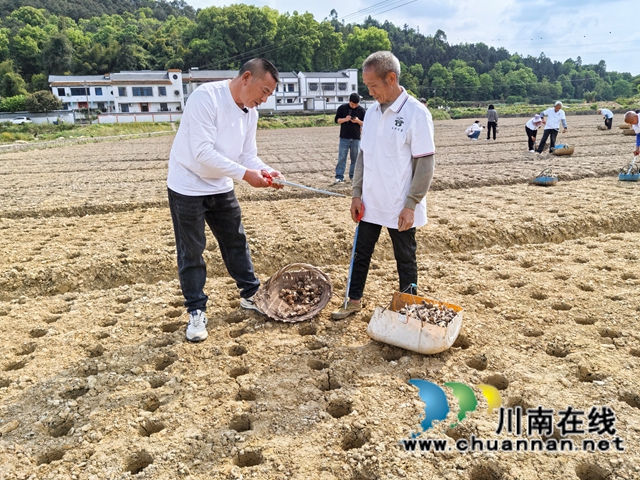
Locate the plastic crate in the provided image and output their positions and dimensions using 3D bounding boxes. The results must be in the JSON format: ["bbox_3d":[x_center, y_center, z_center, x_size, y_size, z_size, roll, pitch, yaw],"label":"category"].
[{"bbox_3d":[0.575,0.485,2.970,0.460,0.220,0.310,10,17,34],"label":"plastic crate"}]

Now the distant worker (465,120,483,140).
[{"bbox_3d":[7.387,-5.248,23.944,0.820,0.914,0.500,2,14,10],"label":"distant worker"}]

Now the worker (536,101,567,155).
[{"bbox_3d":[7.559,-3.673,16.300,0.720,1.650,0.470,1,14,5],"label":"worker"}]

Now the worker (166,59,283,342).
[{"bbox_3d":[-0.579,-0.260,3.091,0.640,1.631,0.560,9,17,32],"label":"worker"}]

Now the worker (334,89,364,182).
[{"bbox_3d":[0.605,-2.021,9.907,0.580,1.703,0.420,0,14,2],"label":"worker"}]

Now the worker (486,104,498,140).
[{"bbox_3d":[8.277,-5.626,23.952,0.520,1.644,0.360,5,15,17],"label":"worker"}]

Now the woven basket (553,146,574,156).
[{"bbox_3d":[7.656,-2.786,15.696,0.640,0.273,0.480,7,16,25],"label":"woven basket"}]

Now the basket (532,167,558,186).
[{"bbox_3d":[4.191,-1.158,9.250,0.430,0.300,0.340,6,16,23],"label":"basket"}]

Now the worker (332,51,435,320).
[{"bbox_3d":[0.408,-0.328,3.156,0.480,1.627,0.550,-12,19,-40],"label":"worker"}]

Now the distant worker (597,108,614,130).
[{"bbox_3d":[18.587,-7.845,32.500,0.930,1.330,0.520,5,15,20],"label":"distant worker"}]

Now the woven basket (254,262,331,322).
[{"bbox_3d":[-0.172,0.340,3.230,0.500,0.280,0.420,0,36,0],"label":"woven basket"}]

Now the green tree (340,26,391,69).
[{"bbox_3d":[12.109,-47.526,130.000,11.500,14.000,11.000,4,15,17],"label":"green tree"}]

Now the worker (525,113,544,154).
[{"bbox_3d":[6.948,-3.468,16.246,0.500,1.226,0.680,-12,19,-40],"label":"worker"}]

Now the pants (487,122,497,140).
[{"bbox_3d":[8.280,-5.267,24.100,0.390,0.920,0.260,1,14,3],"label":"pants"}]

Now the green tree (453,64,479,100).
[{"bbox_3d":[36.183,-39.188,125.000,6.500,9.600,6.500,4,15,17],"label":"green tree"}]

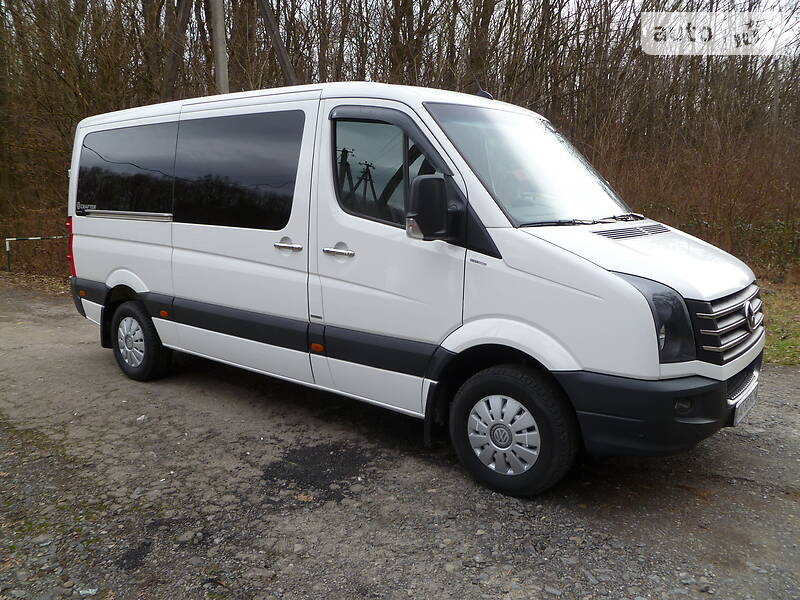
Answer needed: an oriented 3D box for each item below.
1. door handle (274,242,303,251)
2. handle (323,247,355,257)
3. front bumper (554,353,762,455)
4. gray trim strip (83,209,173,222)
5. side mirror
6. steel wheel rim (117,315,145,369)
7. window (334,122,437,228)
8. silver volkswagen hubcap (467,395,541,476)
[{"bbox_3d":[-0.720,-0.346,4.231,0.260,0.042,0.050,8,13,37],"label":"door handle"},{"bbox_3d":[-0.367,-0.291,3.966,0.260,0.042,0.050,8,13,37],"label":"handle"},{"bbox_3d":[1.655,0.443,3.790,0.720,0.450,1.940,8,13,37],"label":"front bumper"},{"bbox_3d":[-2.309,-0.707,5.425,1.400,0.055,0.035,8,13,37],"label":"gray trim strip"},{"bbox_3d":[0.155,-0.479,3.372,0.150,0.345,0.220,8,13,37],"label":"side mirror"},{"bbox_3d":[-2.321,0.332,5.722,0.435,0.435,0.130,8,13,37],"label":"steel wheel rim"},{"bbox_3d":[-0.087,-0.727,3.783,0.780,0.660,0.070,8,3,37],"label":"window"},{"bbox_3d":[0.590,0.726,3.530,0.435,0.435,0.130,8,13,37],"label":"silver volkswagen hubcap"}]

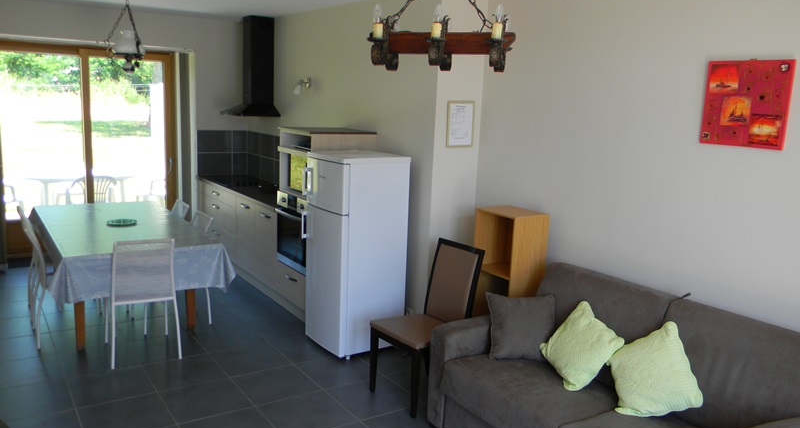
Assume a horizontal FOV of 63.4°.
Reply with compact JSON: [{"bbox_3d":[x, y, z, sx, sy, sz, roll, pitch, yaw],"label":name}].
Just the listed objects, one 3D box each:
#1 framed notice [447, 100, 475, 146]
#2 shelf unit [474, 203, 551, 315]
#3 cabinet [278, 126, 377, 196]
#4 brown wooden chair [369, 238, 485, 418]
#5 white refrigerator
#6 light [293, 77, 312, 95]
[{"bbox_3d":[0.436,-0.625,4.548,0.240,0.319,0.020,-5,12,-33],"label":"framed notice"},{"bbox_3d":[0.706,0.542,4.296,0.301,1.131,0.369,-5,12,-33],"label":"shelf unit"},{"bbox_3d":[-0.585,-0.408,5.193,0.588,0.521,0.574,-5,12,-33],"label":"cabinet"},{"bbox_3d":[0.151,0.672,3.977,0.525,0.945,0.455,-5,13,-37],"label":"brown wooden chair"},{"bbox_3d":[-0.334,0.275,4.750,0.568,1.412,0.541,-5,12,-34],"label":"white refrigerator"},{"bbox_3d":[-0.955,-1.224,6.179,0.175,0.175,0.100,-4,12,-33],"label":"light"}]

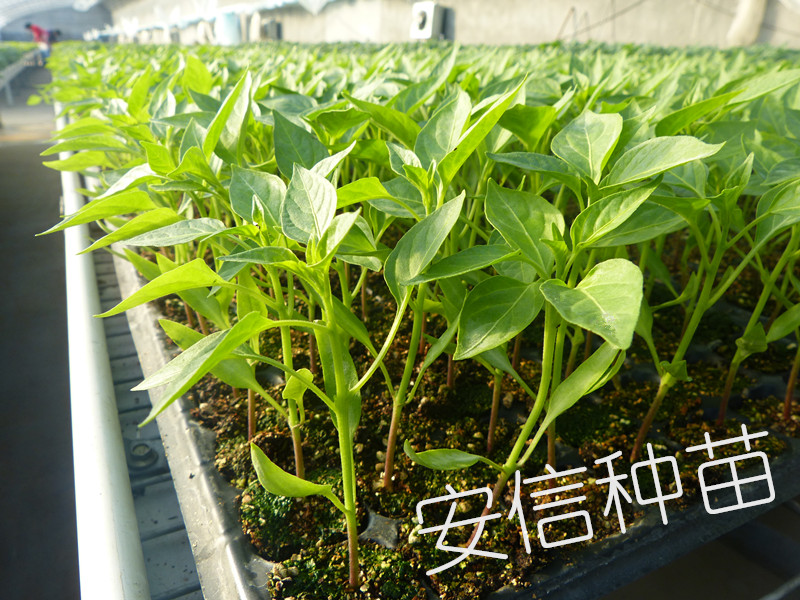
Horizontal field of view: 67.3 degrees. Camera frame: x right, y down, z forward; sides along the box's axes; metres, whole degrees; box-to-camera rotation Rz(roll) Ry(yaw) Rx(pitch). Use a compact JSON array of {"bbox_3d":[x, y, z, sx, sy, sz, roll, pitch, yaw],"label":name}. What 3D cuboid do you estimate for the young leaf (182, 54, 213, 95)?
[{"bbox_3d":[-0.151,-0.168,0.447,0.020,0.007,0.040,-20,69,-6],"label":"young leaf"}]

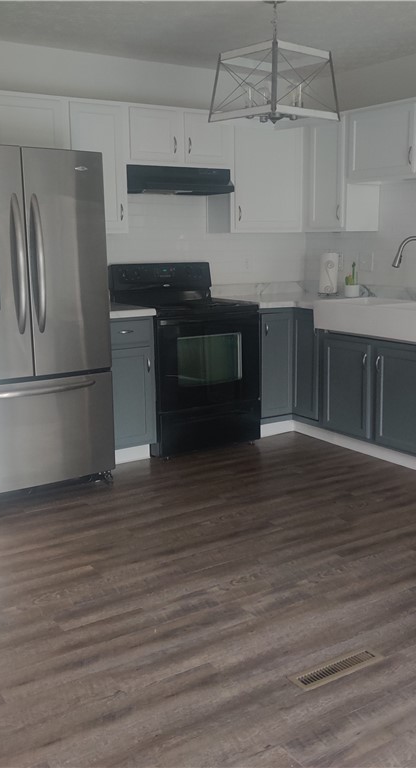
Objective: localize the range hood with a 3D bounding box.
[{"bbox_3d":[-0.235,-1.300,5.126,0.762,0.154,0.360,-7,12,-32],"label":"range hood"}]

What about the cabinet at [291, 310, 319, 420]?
[{"bbox_3d":[0.893,-0.139,5.394,0.592,0.782,0.270,-7,12,-32],"label":"cabinet"}]

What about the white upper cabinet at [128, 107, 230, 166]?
[{"bbox_3d":[-0.249,-1.556,5.098,0.762,0.359,0.315,-7,12,-32],"label":"white upper cabinet"}]

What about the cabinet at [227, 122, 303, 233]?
[{"bbox_3d":[0.329,-1.431,5.507,0.615,0.762,0.325,-7,12,-32],"label":"cabinet"}]

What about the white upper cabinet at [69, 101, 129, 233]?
[{"bbox_3d":[-0.721,-1.299,4.835,0.363,0.762,0.315,-7,12,-32],"label":"white upper cabinet"}]

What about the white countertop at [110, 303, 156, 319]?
[{"bbox_3d":[-0.634,-0.446,4.866,0.370,0.041,0.641,-7,12,-32],"label":"white countertop"}]

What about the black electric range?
[{"bbox_3d":[-0.152,-0.182,5.154,0.755,1.153,0.690,-7,12,-32],"label":"black electric range"}]

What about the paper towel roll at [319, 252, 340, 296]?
[{"bbox_3d":[0.855,-0.781,5.708,0.150,0.295,0.150,0,10,0],"label":"paper towel roll"}]

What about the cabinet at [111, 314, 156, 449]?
[{"bbox_3d":[-0.649,-0.038,4.917,0.378,0.782,0.625,-7,12,-32],"label":"cabinet"}]

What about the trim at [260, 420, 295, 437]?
[{"bbox_3d":[0.457,0.308,5.405,0.314,0.088,0.016,-7,12,-32],"label":"trim"}]

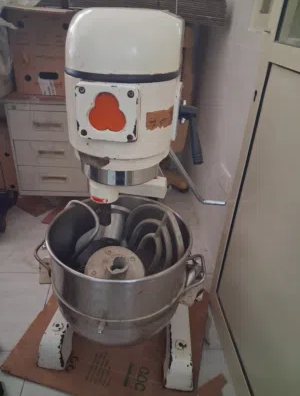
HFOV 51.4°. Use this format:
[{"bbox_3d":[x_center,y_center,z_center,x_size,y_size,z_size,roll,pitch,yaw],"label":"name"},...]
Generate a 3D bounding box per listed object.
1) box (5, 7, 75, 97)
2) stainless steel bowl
[{"bbox_3d":[-0.588,-0.888,1.909,0.375,0.440,0.400,1,30,-5],"label":"box"},{"bbox_3d":[-0.090,0.245,0.956,0.464,0.360,0.401,7,30,5],"label":"stainless steel bowl"}]

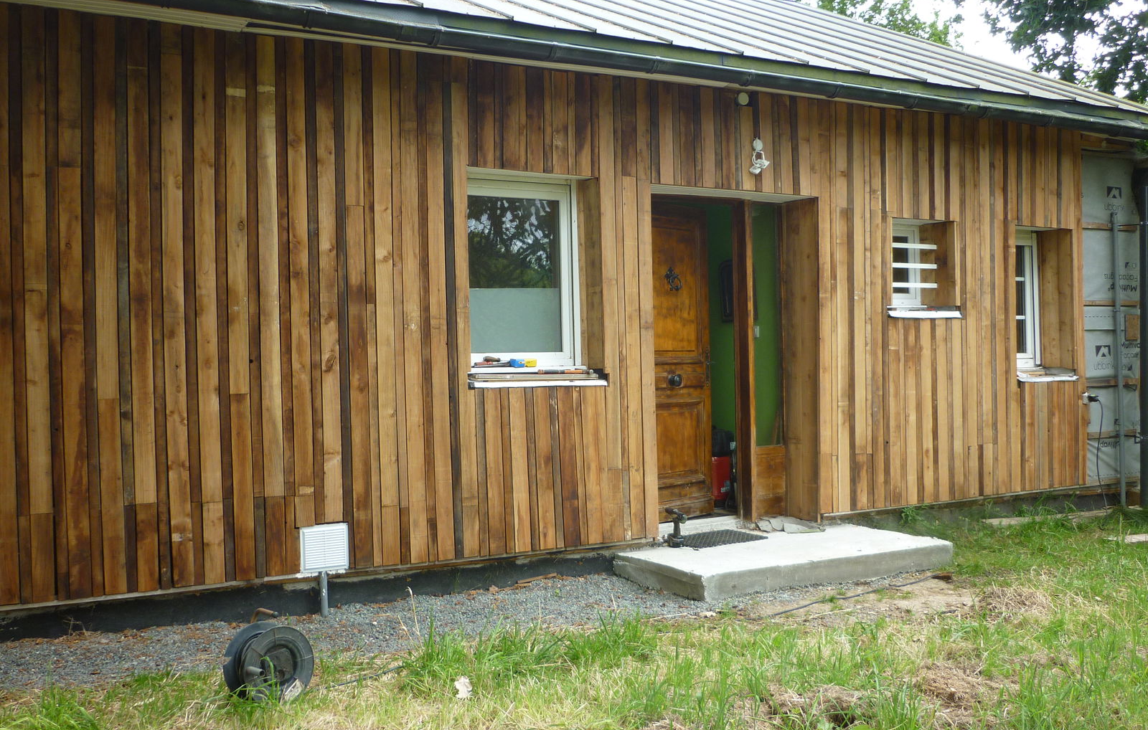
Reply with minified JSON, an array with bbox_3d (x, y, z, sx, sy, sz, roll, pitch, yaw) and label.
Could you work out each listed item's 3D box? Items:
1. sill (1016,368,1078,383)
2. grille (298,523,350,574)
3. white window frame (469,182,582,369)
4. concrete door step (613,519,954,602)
[{"bbox_3d":[3.549,0.077,8.468,0.695,0.088,0.353,-1,1,-28],"label":"sill"},{"bbox_3d":[-1.302,0.961,5.743,0.249,0.237,0.030,-1,1,-28],"label":"grille"},{"bbox_3d":[-0.366,-0.564,6.617,0.881,1.157,0.070,-1,1,-28],"label":"white window frame"},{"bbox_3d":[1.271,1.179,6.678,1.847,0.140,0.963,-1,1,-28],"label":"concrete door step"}]

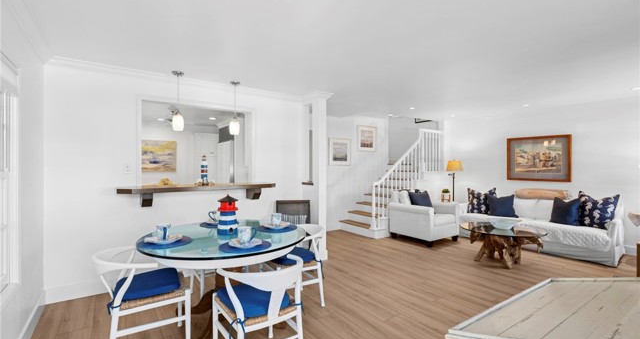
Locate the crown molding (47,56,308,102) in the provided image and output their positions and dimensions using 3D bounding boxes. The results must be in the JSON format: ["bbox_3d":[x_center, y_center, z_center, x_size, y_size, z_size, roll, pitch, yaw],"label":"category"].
[{"bbox_3d":[-1.496,-1.067,3.641,2.950,0.100,0.075,0,1,-36],"label":"crown molding"}]

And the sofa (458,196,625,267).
[{"bbox_3d":[3.620,0.905,4.851,0.950,0.780,2.150,0,0,-37],"label":"sofa"}]

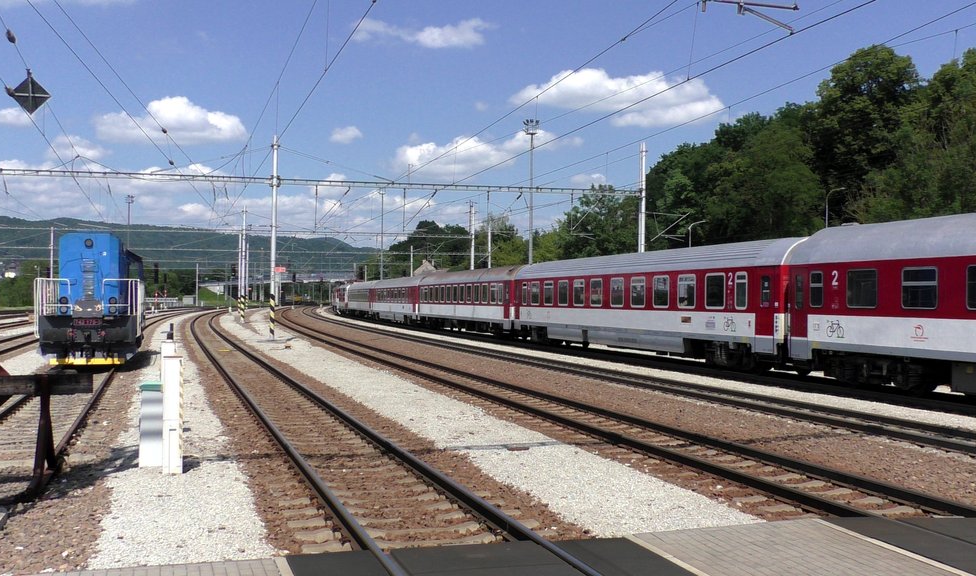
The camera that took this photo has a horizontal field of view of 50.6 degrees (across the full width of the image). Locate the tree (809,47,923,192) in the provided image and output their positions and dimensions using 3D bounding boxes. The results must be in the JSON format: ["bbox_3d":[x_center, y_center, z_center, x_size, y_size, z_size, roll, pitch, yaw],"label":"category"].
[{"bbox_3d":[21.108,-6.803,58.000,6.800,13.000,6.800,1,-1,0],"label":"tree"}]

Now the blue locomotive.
[{"bbox_3d":[-14.155,0.451,37.511,3.080,4.280,13.600,1,-1,-18],"label":"blue locomotive"}]

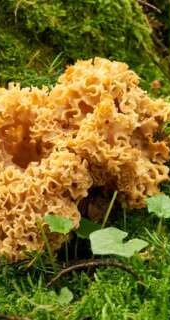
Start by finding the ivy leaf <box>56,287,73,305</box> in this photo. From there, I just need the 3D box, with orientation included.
[{"bbox_3d":[-0.018,0.120,1.060,0.016,0.016,0.004,0,-27,0],"label":"ivy leaf"}]

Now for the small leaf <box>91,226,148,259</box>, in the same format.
[{"bbox_3d":[0.031,0.076,1.110,0.054,0.008,0.036,0,48,0],"label":"small leaf"}]

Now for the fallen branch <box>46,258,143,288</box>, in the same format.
[{"bbox_3d":[0.009,0.102,1.080,0.086,0.020,0.022,0,13,0],"label":"fallen branch"}]

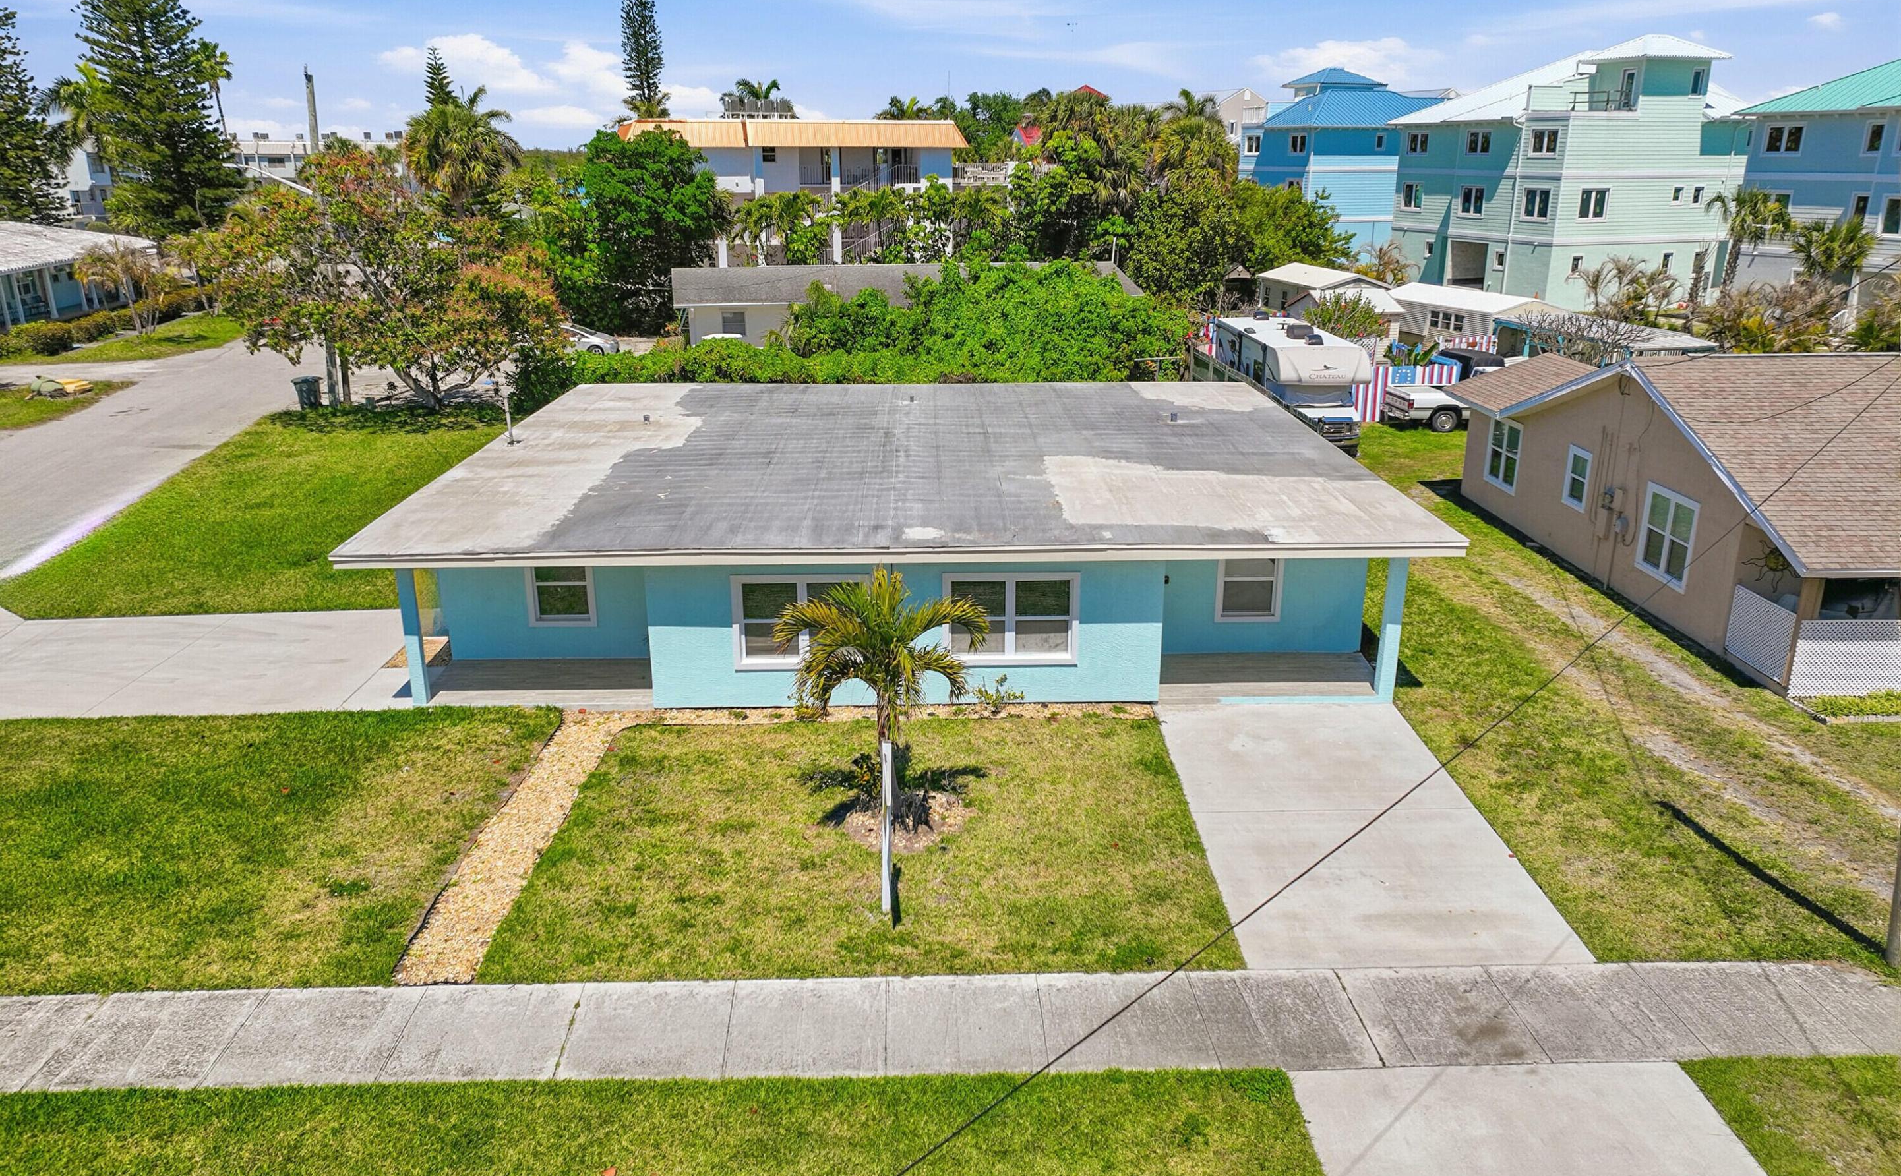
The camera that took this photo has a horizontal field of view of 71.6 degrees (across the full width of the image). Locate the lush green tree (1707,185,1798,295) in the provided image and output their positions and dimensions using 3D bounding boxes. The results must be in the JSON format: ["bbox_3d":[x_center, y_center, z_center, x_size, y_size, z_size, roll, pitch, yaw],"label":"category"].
[{"bbox_3d":[44.548,-19.077,73.447,5.050,6.270,4.790,-1,18,-1],"label":"lush green tree"}]

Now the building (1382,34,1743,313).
[{"bbox_3d":[36.304,-24.775,78.171,13.500,14.200,14.300,-6,19,-18],"label":"building"}]

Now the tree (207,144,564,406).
[{"bbox_3d":[-18.328,-10.034,42.819,10.970,8.330,10.090,-1,18,-1],"label":"tree"}]

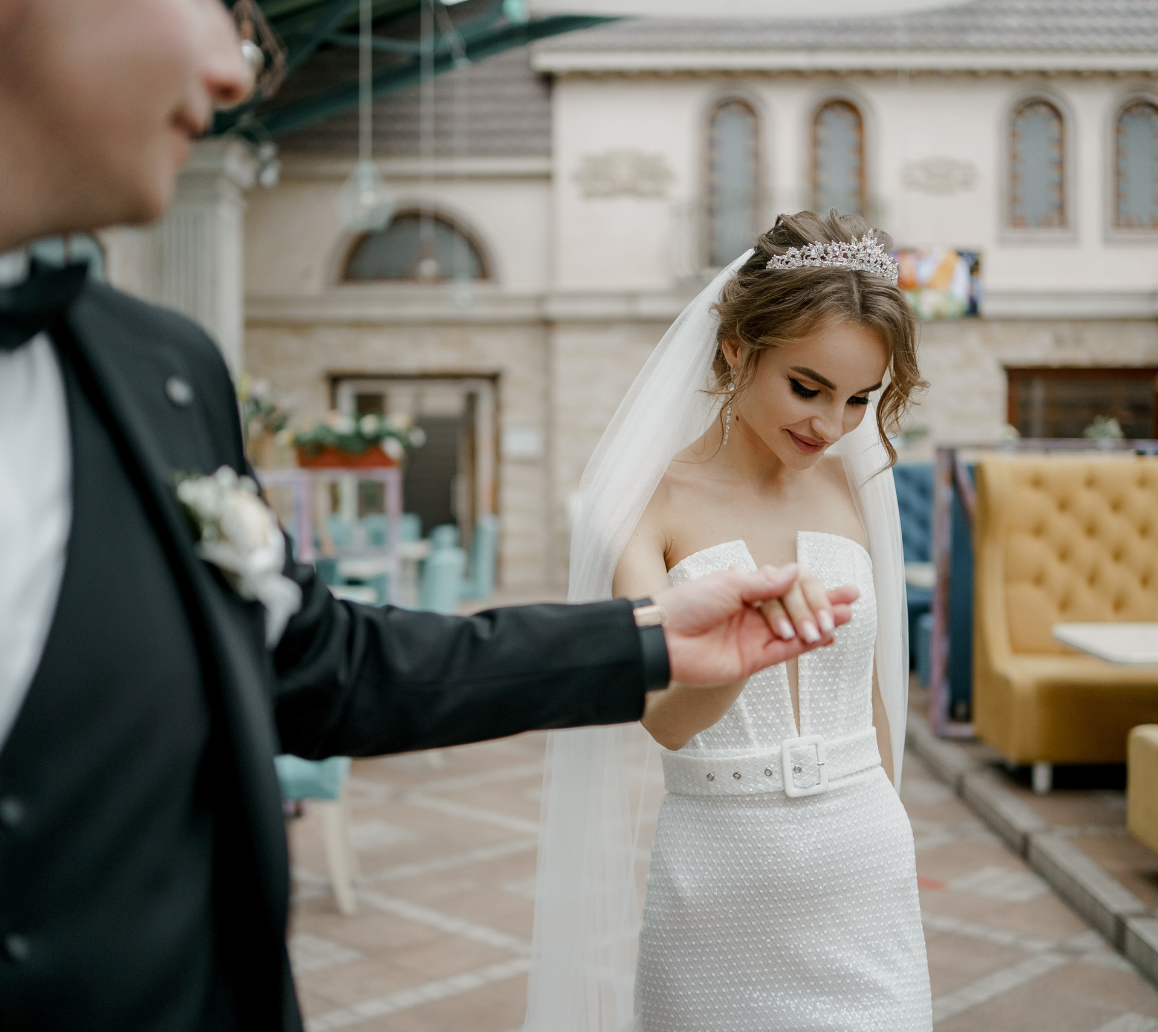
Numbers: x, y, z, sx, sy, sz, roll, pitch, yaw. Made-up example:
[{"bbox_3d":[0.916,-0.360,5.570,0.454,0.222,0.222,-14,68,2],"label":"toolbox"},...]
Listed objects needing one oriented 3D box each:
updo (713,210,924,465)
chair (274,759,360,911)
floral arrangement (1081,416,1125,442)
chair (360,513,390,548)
[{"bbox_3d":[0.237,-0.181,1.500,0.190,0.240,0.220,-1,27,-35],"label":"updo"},{"bbox_3d":[-1.000,0.788,4.941,0.570,0.900,0.470,0,2,0],"label":"chair"},{"bbox_3d":[2.453,-0.410,7.050,0.200,0.140,0.180,0,2,0],"label":"floral arrangement"},{"bbox_3d":[-1.692,0.479,13.225,0.500,0.940,0.550,0,2,0],"label":"chair"}]

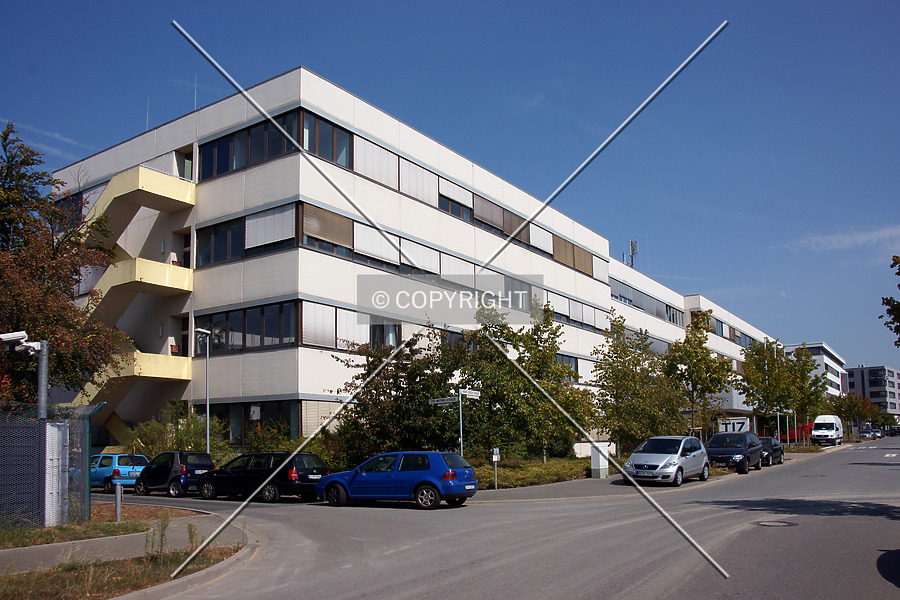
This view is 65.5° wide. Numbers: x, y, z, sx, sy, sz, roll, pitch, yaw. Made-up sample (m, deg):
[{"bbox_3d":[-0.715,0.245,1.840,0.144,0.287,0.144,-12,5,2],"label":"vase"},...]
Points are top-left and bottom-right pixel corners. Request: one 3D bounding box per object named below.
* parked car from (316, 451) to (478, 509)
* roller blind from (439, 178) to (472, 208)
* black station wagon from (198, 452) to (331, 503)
[{"bbox_3d":[-1.430,4.600,18.200,4.150,1.450,1.740,-6,-12,24],"label":"parked car"},{"bbox_3d":[0.383,-6.044,39.827,0.100,0.982,3.435,-7,-11,33],"label":"roller blind"},{"bbox_3d":[-6.018,5.520,22.064,4.400,1.480,1.740,-5,-12,25],"label":"black station wagon"}]

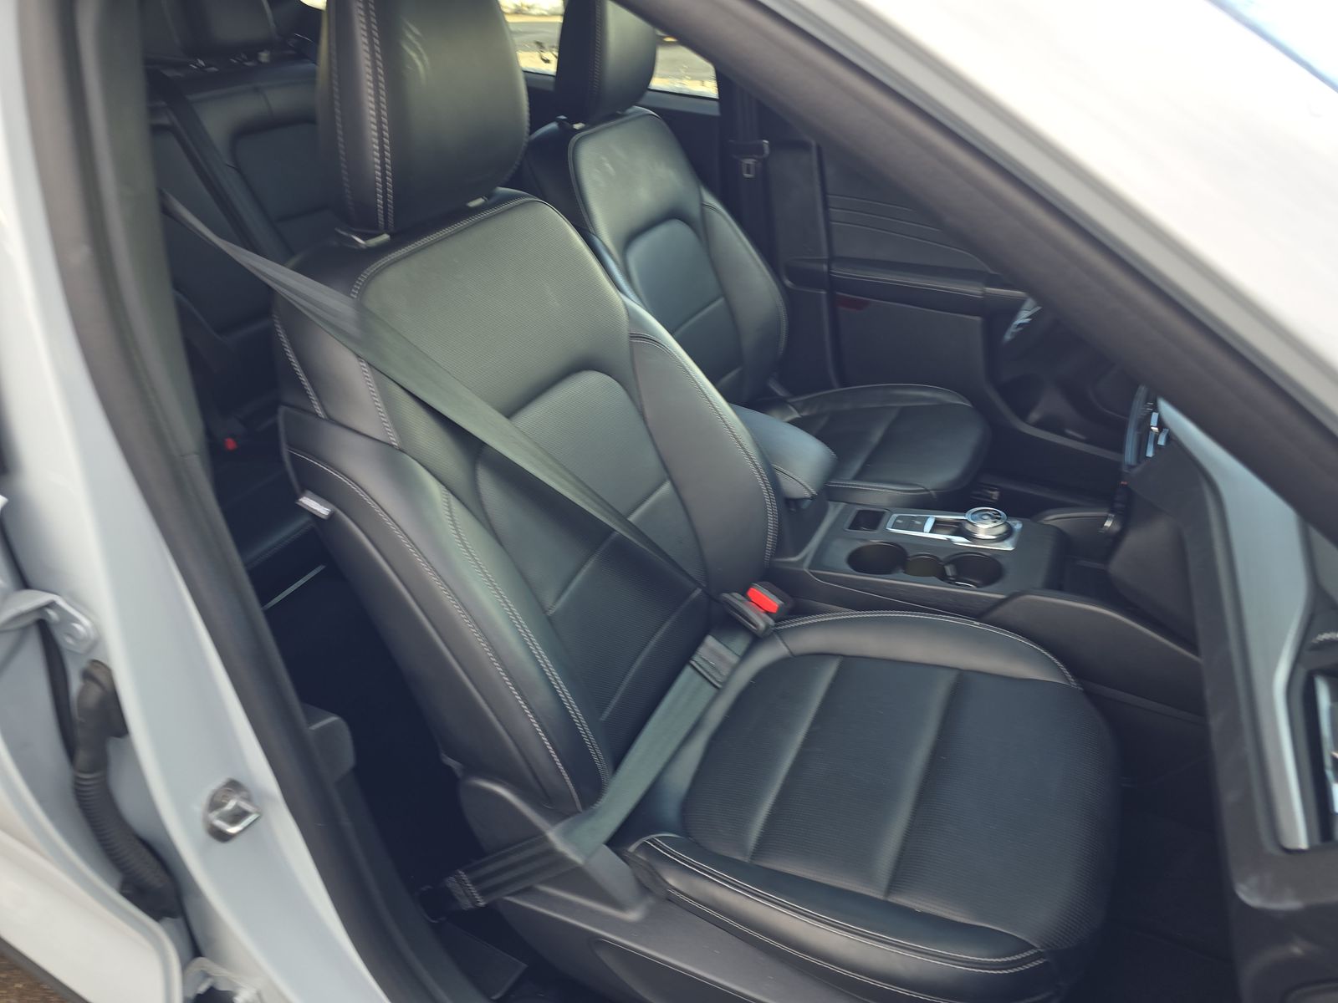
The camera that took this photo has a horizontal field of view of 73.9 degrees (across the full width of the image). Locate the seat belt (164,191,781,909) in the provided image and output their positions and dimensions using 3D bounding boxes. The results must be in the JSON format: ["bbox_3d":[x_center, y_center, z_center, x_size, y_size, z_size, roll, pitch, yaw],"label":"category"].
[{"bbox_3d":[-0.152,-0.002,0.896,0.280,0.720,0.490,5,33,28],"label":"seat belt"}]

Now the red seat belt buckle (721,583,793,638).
[{"bbox_3d":[0.117,0.144,1.147,0.075,0.050,0.060,32,41,8],"label":"red seat belt buckle"}]

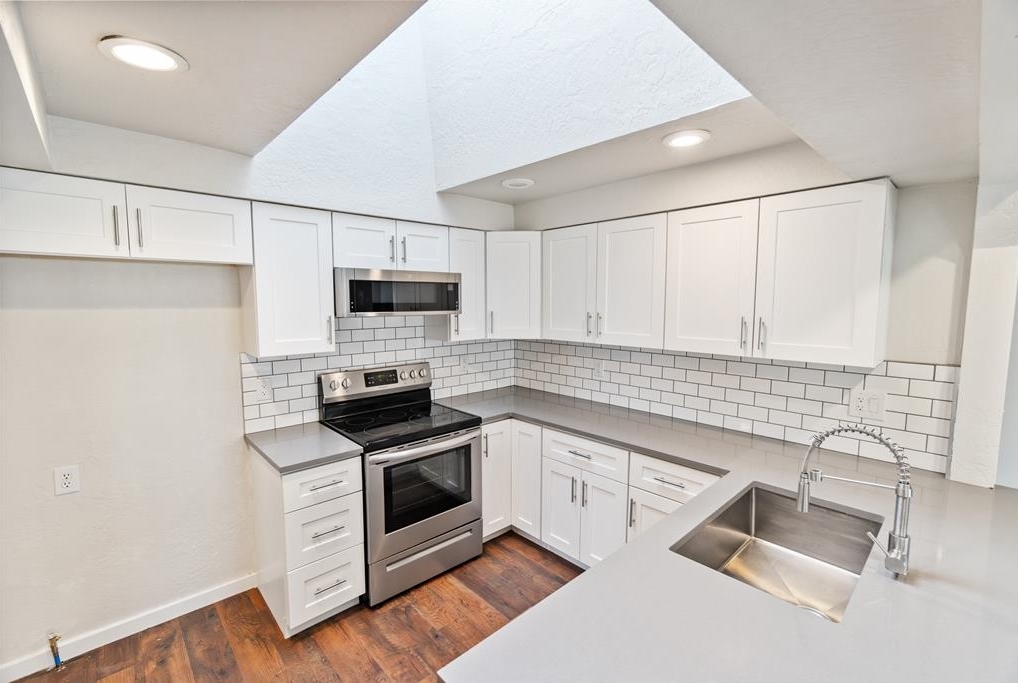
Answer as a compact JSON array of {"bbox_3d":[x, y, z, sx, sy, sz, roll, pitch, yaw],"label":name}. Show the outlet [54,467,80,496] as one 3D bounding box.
[{"bbox_3d":[-1.968,0.618,1.900,0.075,0.122,0.008,-5,8,-43],"label":"outlet"}]

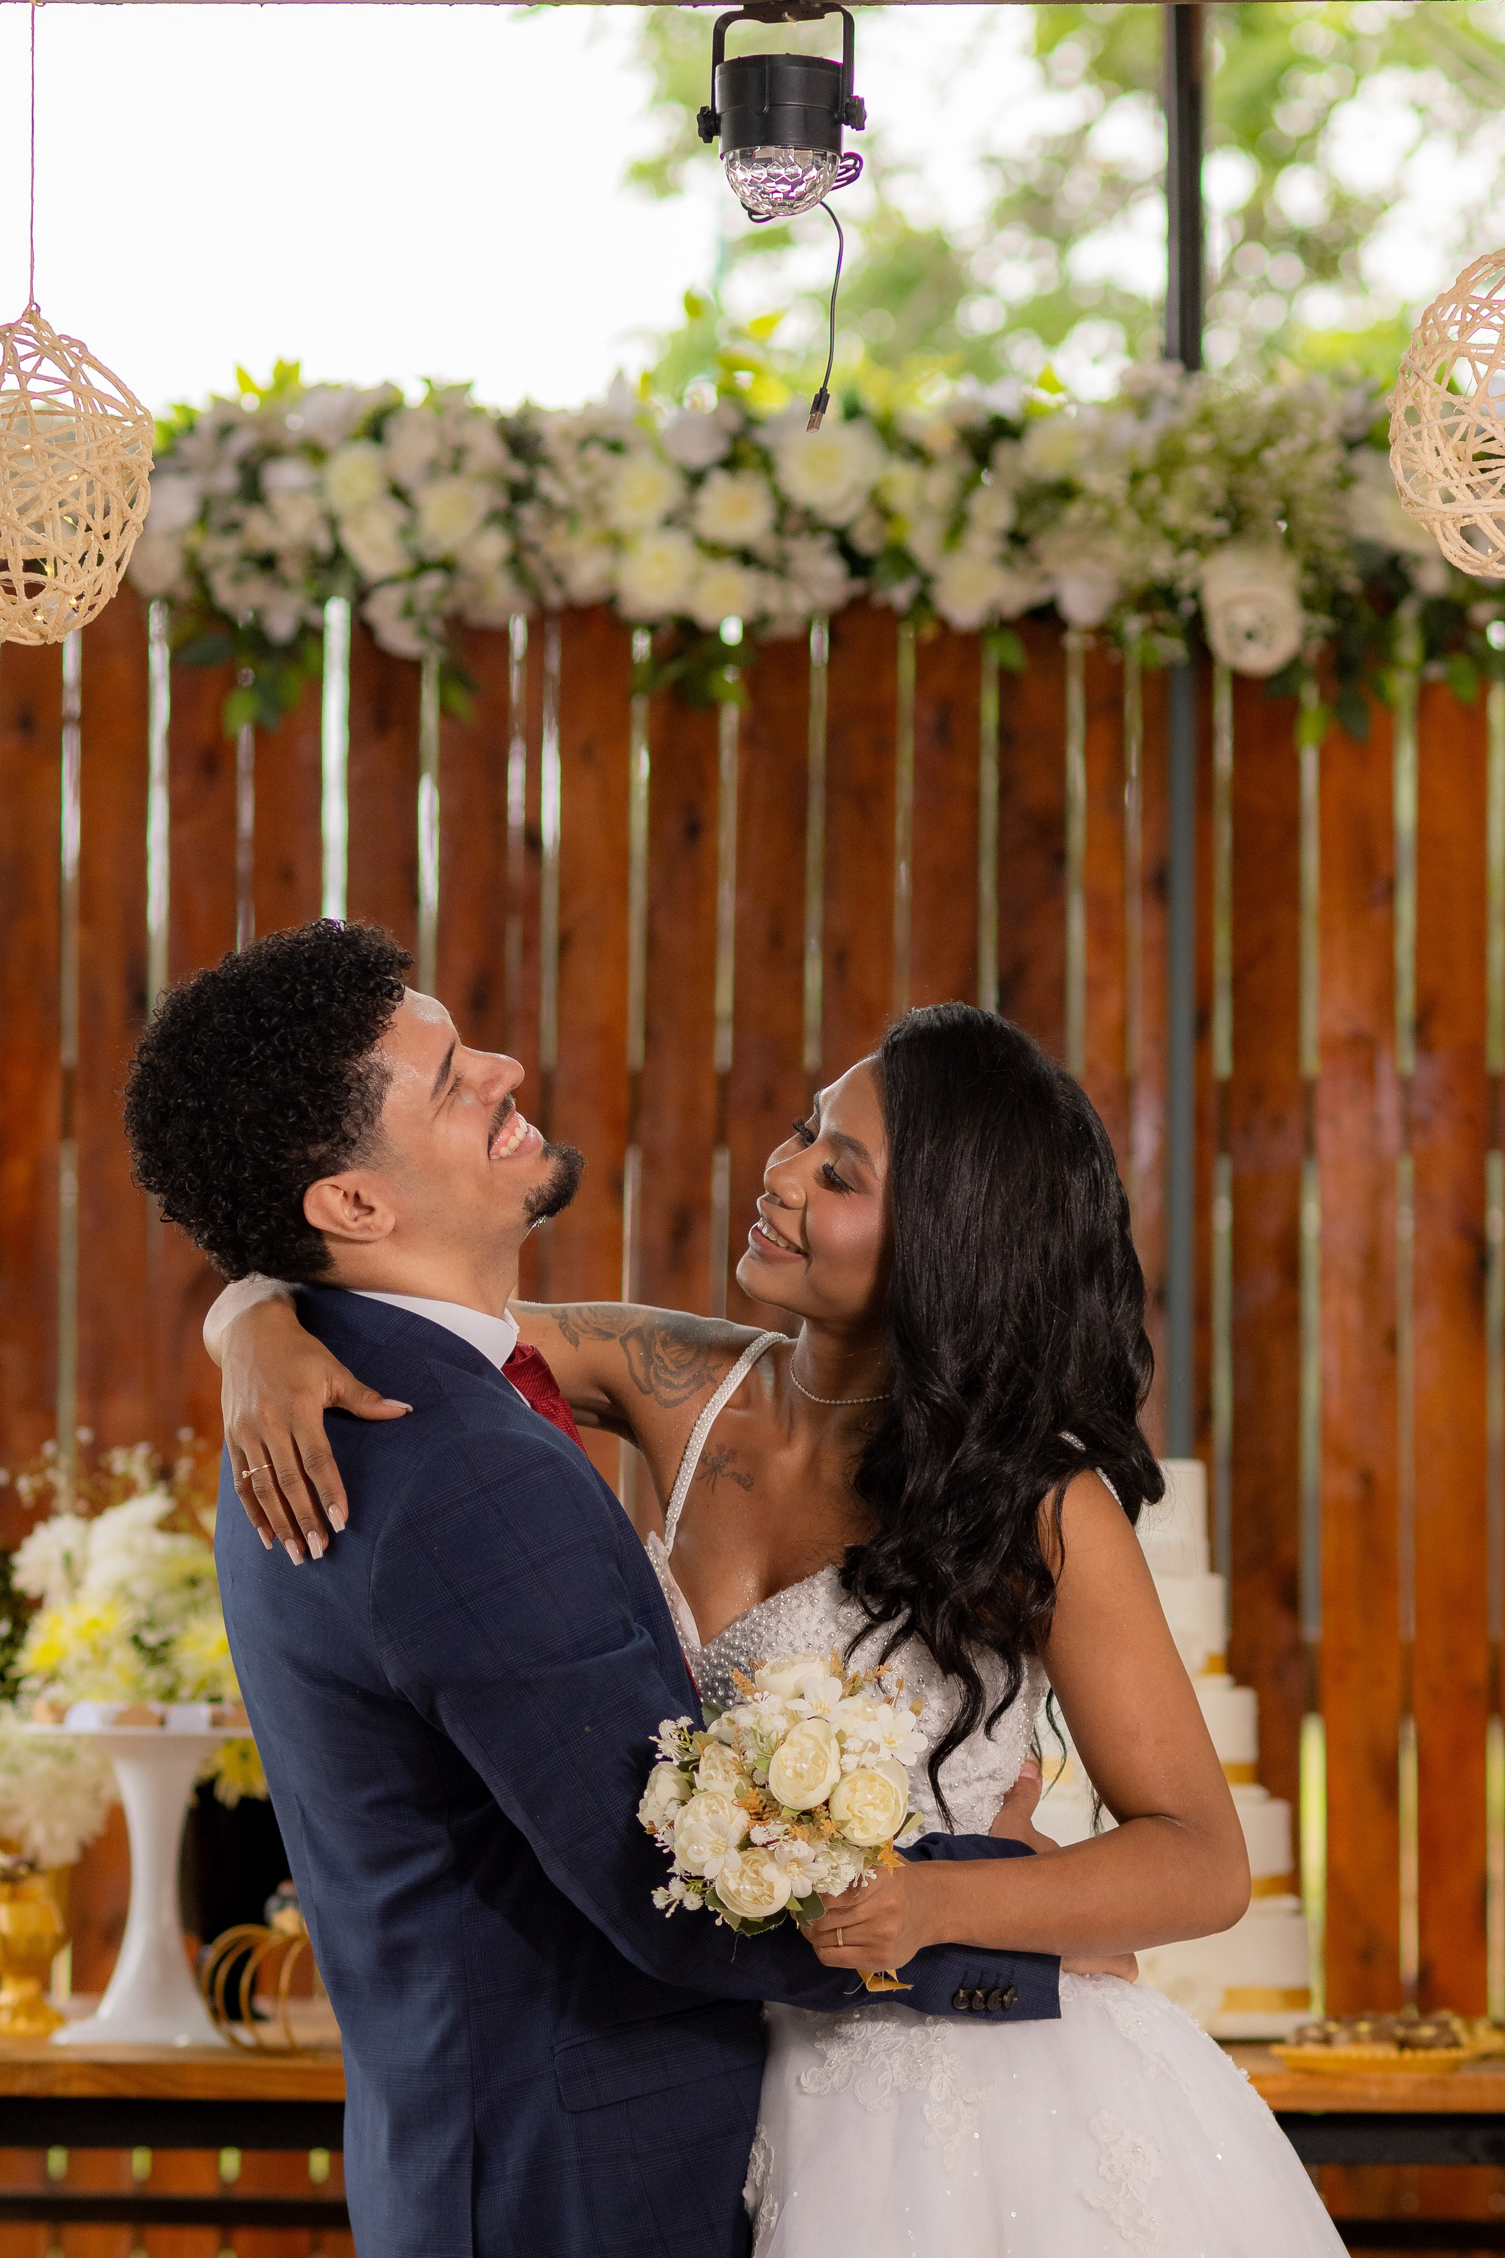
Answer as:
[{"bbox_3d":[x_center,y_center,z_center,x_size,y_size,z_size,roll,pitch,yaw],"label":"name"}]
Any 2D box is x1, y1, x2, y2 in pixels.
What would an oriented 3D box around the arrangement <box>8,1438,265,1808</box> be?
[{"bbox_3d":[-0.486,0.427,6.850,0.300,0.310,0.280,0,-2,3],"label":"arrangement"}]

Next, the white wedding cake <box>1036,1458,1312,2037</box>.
[{"bbox_3d":[0.323,0.521,6.750,0.305,0.485,0.305,0,-2,3],"label":"white wedding cake"}]

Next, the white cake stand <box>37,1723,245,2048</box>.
[{"bbox_3d":[-0.497,0.627,6.620,0.215,0.265,0.215,0,-2,3],"label":"white cake stand"}]

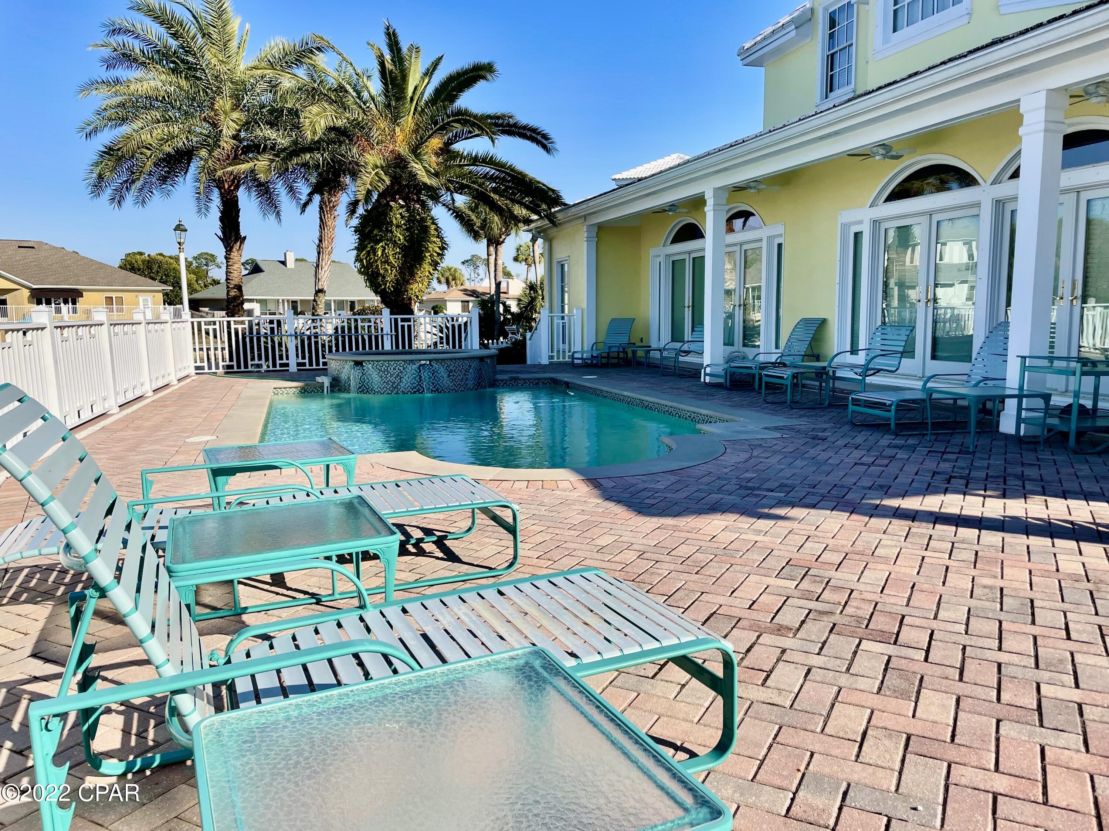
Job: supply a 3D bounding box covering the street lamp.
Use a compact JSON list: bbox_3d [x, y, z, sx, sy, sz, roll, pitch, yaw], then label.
[{"bbox_3d":[-7.179,-2.819,16.023,0.300,1.875,0.300,-2,7,-16],"label":"street lamp"}]

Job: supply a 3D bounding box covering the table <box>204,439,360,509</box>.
[{"bbox_3d":[-1.365,0.409,4.138,0.645,0.455,0.645,-4,8,-25],"label":"table"}]

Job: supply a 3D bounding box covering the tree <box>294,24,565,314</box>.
[{"bbox_3d":[-3.012,-4.625,18.807,6.100,7.952,6.000,-2,7,-16],"label":"tree"}]

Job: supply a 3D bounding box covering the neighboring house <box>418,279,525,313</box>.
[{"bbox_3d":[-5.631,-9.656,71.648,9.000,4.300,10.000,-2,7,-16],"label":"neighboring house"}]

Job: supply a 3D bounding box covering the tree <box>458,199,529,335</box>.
[{"bbox_3d":[-2.336,-5.202,31.726,2.900,5.989,2.900,-2,7,-16],"label":"tree"}]

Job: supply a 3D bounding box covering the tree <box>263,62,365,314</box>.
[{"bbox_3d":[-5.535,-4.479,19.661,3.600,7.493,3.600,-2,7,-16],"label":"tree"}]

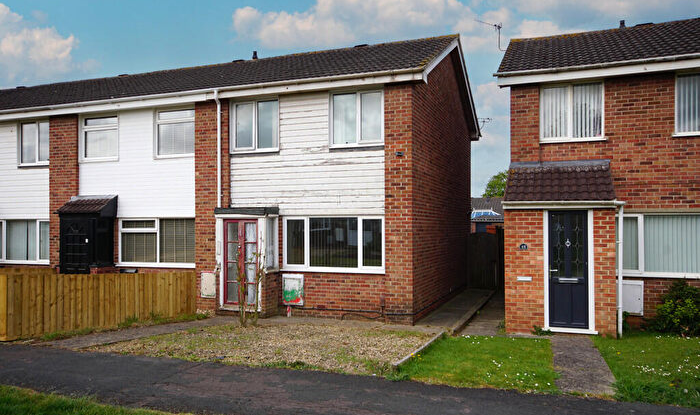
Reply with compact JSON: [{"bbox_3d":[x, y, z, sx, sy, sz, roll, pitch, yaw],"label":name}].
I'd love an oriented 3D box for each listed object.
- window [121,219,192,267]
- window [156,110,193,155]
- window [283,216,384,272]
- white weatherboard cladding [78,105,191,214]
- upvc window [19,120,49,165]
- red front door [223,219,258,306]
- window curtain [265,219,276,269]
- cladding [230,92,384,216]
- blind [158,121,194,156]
[{"bbox_3d":[-4.602,0.825,12.452,2.270,1.170,0.100,0,-1,20],"label":"window"},{"bbox_3d":[-4.055,-1.746,12.288,1.200,1.150,0.100,0,-1,20],"label":"window"},{"bbox_3d":[-0.379,0.762,10.930,2.270,1.160,0.100,0,-1,20],"label":"window"},{"bbox_3d":[-5.159,-1.024,12.599,3.500,2.530,0.100,0,-1,20],"label":"white weatherboard cladding"},{"bbox_3d":[-8.282,-1.690,13.802,1.220,1.160,0.100,0,-1,20],"label":"upvc window"},{"bbox_3d":[-2.251,1.142,10.840,0.814,1.820,0.080,0,-1,20],"label":"red front door"},{"bbox_3d":[-1.697,0.753,10.980,0.080,1.000,0.420,0,-1,20],"label":"window curtain"},{"bbox_3d":[-0.981,-1.110,11.103,3.575,2.530,0.100,0,-1,20],"label":"cladding"},{"bbox_3d":[-4.086,-1.666,12.406,1.100,0.840,0.050,0,-1,20],"label":"blind"}]

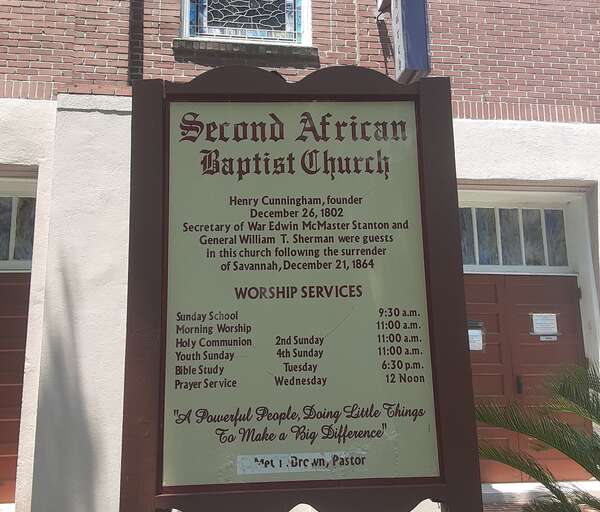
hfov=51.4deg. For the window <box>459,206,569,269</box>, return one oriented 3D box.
[{"bbox_3d":[2.197,-0.200,6.805,1.480,0.630,0.080,1,-10,-6],"label":"window"}]

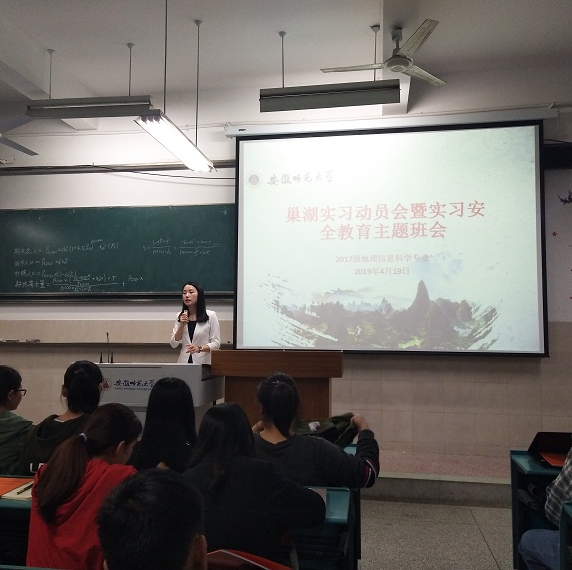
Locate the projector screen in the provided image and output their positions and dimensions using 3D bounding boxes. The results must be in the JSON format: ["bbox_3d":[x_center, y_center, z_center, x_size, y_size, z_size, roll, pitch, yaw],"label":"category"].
[{"bbox_3d":[0.984,-0.452,5.750,3.060,2.270,0.080,0,-5,9],"label":"projector screen"}]

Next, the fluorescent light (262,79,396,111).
[{"bbox_3d":[0.384,-1.675,5.119,1.240,0.210,0.190,0,-5,9],"label":"fluorescent light"}]

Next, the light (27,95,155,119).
[{"bbox_3d":[-1.881,-1.691,5.498,1.240,0.200,0.200,0,-5,9],"label":"light"}]

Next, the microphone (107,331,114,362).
[{"bbox_3d":[-1.636,0.574,5.260,0.040,0.290,0.080,0,-5,9],"label":"microphone"}]

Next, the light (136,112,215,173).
[{"bbox_3d":[-0.823,-1.120,4.448,0.240,0.100,1.240,0,-5,9],"label":"light"}]

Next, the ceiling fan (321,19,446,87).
[{"bbox_3d":[0.740,-1.761,4.212,1.100,0.340,1.100,0,-5,9],"label":"ceiling fan"}]

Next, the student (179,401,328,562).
[{"bbox_3d":[-0.152,0.974,1.853,0.520,1.126,0.720,0,-5,9],"label":"student"}]

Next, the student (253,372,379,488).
[{"bbox_3d":[0.094,1.025,2.724,0.680,1.176,0.750,0,-5,9],"label":"student"}]

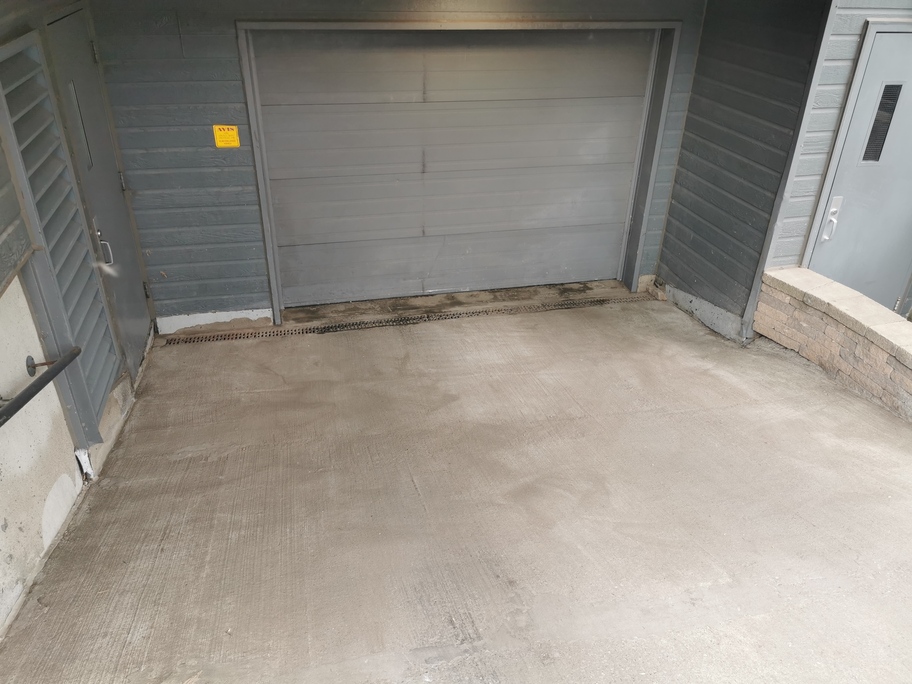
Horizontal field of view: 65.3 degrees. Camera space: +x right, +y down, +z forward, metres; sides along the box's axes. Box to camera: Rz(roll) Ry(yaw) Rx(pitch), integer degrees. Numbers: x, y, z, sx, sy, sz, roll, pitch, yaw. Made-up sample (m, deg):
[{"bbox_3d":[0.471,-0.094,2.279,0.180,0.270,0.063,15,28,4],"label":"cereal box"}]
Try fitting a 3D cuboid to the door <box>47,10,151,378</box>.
[{"bbox_3d":[-2.179,-0.874,4.436,0.050,2.100,0.880,-6,31,-12],"label":"door"}]

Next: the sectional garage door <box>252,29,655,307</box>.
[{"bbox_3d":[0.044,-1.358,5.681,3.000,2.120,0.060,-6,31,-12],"label":"sectional garage door"}]

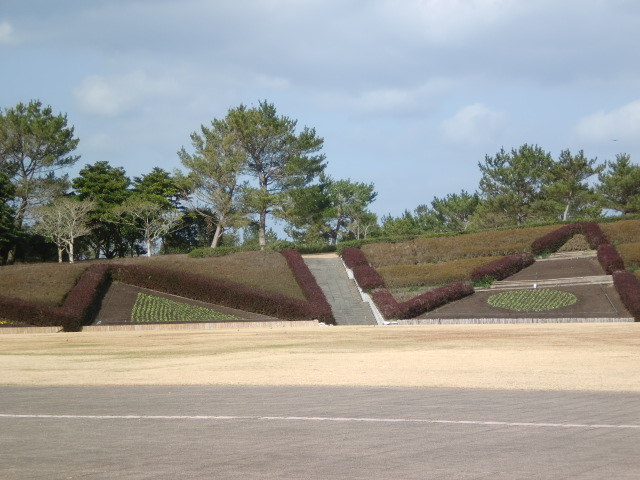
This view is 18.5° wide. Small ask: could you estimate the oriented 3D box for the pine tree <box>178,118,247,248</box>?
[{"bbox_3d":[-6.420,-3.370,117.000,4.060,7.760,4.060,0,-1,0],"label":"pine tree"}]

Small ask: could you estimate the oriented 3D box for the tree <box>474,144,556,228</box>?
[{"bbox_3d":[12.600,-3.530,127.000,5.180,5.310,4.670,0,-1,0],"label":"tree"}]

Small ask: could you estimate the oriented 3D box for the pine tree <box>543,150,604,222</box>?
[{"bbox_3d":[16.560,-3.590,128.000,3.790,4.770,3.600,0,-1,0],"label":"pine tree"}]

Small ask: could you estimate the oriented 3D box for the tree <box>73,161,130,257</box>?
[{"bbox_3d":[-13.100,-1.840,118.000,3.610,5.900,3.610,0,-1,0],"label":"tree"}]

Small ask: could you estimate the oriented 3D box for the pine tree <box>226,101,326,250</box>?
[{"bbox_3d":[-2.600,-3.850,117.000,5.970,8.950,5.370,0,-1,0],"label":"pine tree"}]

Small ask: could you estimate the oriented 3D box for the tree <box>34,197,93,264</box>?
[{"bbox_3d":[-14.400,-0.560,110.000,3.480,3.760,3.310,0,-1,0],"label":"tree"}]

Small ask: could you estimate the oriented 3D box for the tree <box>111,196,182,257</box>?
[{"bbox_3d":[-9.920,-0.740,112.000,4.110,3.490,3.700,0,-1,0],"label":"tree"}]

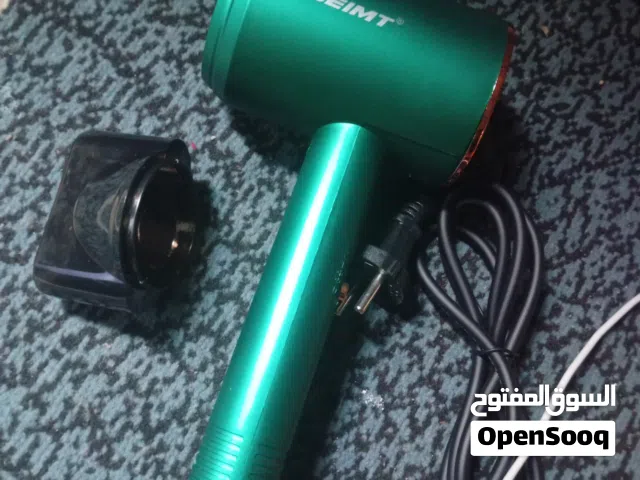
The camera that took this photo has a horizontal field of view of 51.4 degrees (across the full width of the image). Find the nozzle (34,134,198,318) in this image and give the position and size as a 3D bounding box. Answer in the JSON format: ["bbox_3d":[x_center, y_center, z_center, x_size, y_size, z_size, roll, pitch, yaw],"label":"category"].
[{"bbox_3d":[-0.092,-0.010,0.293,0.048,0.060,0.074,7,73,13],"label":"nozzle"}]

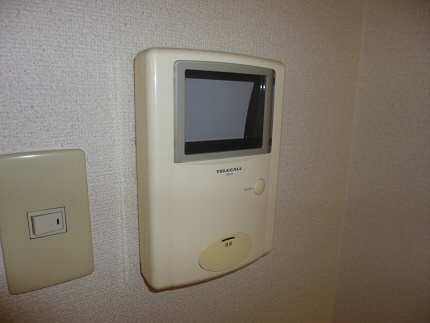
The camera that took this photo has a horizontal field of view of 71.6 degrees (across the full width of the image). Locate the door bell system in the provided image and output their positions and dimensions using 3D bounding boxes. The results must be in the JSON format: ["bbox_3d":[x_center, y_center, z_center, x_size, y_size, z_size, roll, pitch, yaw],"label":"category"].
[{"bbox_3d":[0.002,0.006,0.316,0.155,0.222,0.047,-6,14,-32],"label":"door bell system"}]

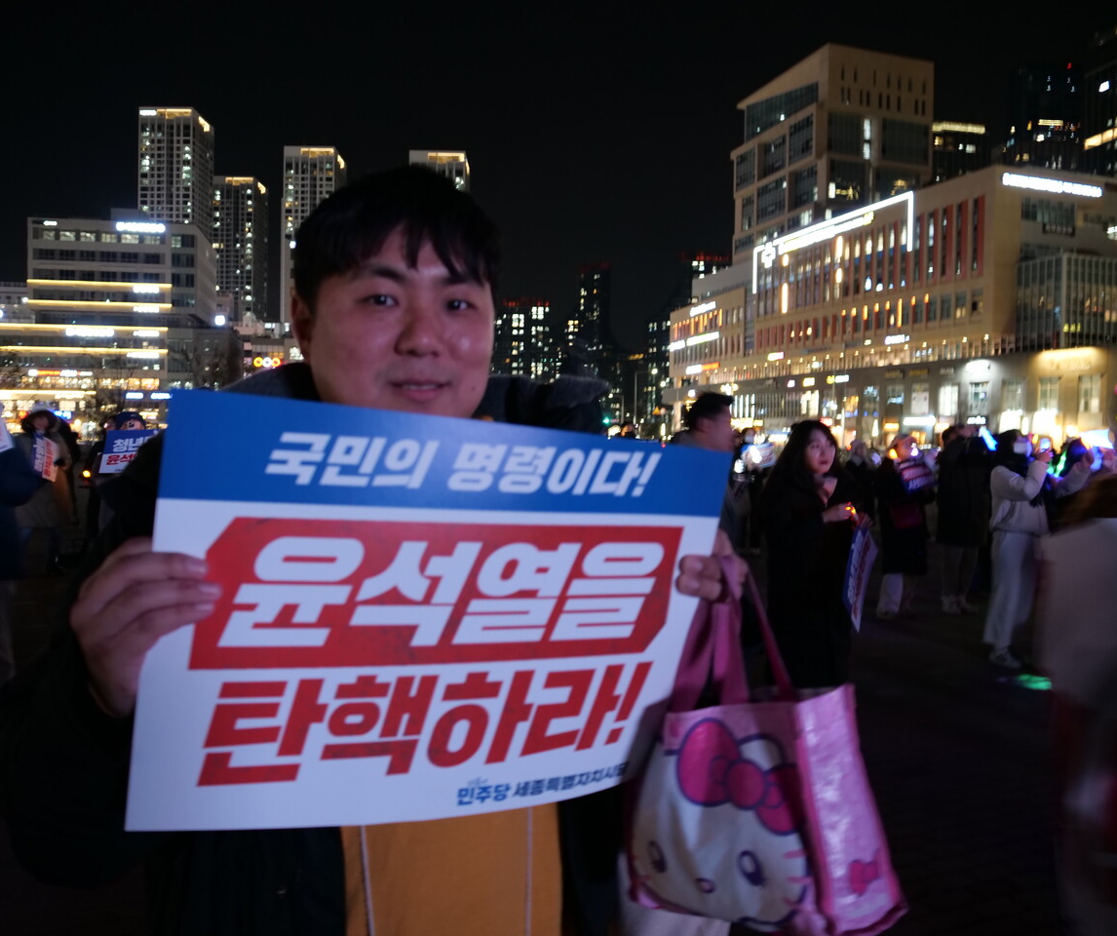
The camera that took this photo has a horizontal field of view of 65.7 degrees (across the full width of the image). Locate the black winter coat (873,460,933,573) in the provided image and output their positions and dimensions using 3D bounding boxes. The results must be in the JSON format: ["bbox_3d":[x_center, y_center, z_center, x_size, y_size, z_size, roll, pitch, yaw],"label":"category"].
[{"bbox_3d":[2.996,0.418,7.507,0.500,1.000,0.420,0,1,-38],"label":"black winter coat"}]

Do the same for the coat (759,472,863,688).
[{"bbox_3d":[1.213,0.546,4.209,0.500,1.070,0.420,0,1,-35],"label":"coat"}]

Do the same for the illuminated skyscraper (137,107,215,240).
[{"bbox_3d":[-170.047,-82.308,387.816,23.576,149.633,24.000,1,1,0],"label":"illuminated skyscraper"}]

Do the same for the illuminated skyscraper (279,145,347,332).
[{"bbox_3d":[-113.283,-77.125,406.884,24.095,140.573,24.000,1,1,0],"label":"illuminated skyscraper"}]

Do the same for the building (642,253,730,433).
[{"bbox_3d":[30.719,-15.940,149.742,15.000,31.000,23.000,1,1,-23],"label":"building"}]

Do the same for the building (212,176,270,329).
[{"bbox_3d":[-180.726,-86.276,494.771,23.723,153.899,24.000,1,1,0],"label":"building"}]

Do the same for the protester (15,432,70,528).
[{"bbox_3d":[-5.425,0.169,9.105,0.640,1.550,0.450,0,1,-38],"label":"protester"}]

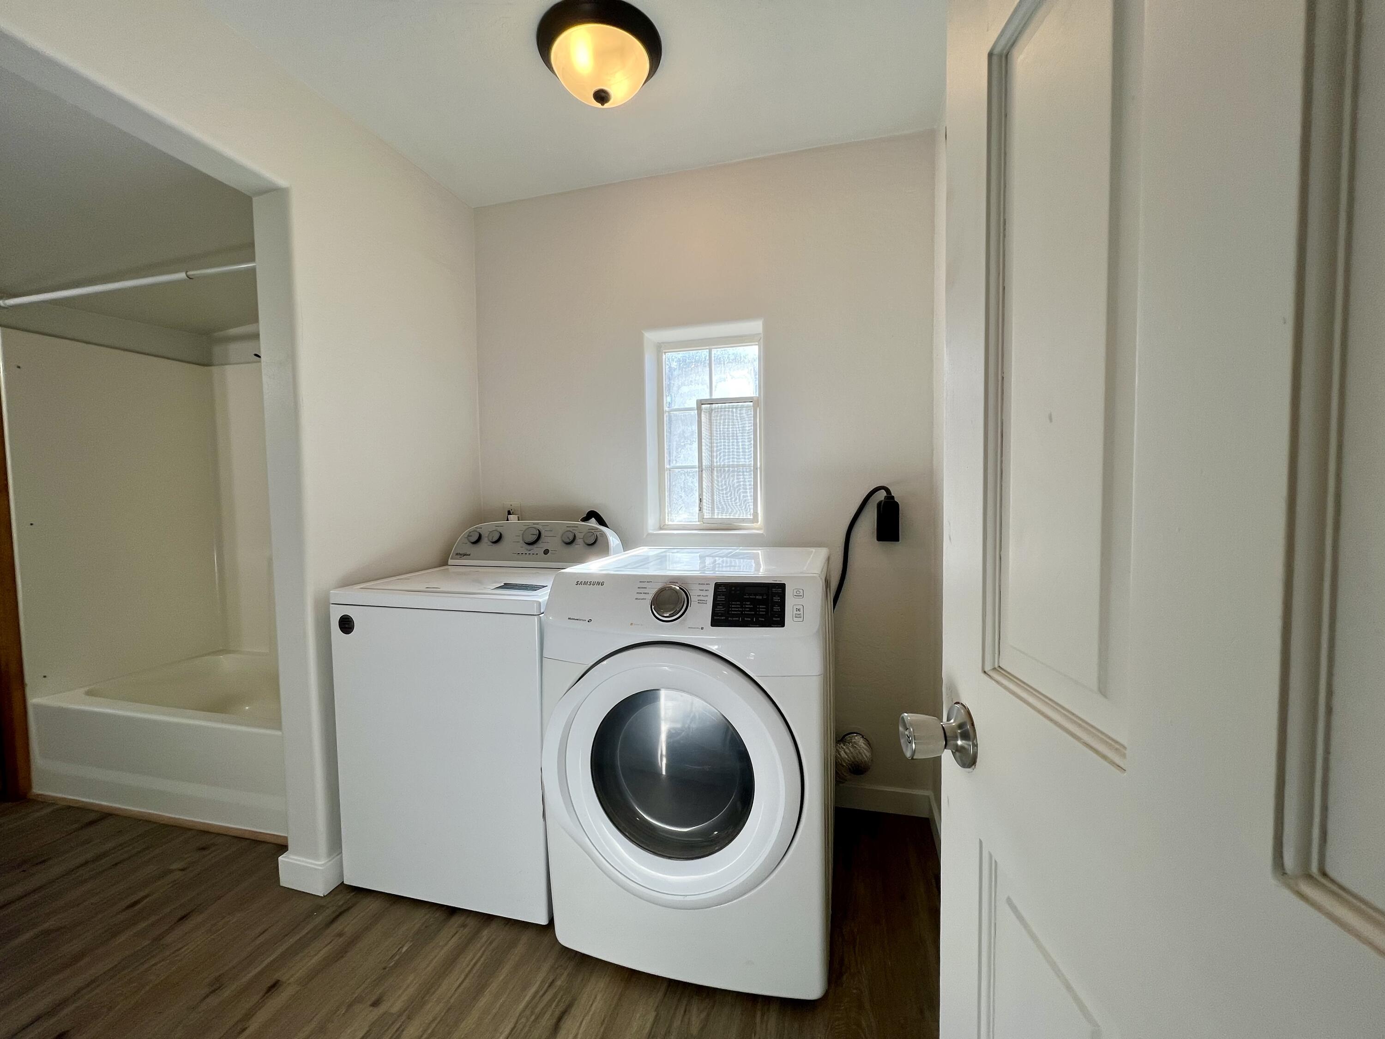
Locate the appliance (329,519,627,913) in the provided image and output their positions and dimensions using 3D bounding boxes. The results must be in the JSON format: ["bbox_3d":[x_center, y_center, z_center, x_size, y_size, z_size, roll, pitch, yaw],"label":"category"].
[{"bbox_3d":[-0.654,0.572,1.819,0.700,1.095,0.690,0,3,14],"label":"appliance"}]

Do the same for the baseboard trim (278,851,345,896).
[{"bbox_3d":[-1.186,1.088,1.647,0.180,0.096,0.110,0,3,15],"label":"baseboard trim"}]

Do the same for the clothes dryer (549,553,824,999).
[{"bbox_3d":[0.053,0.623,1.570,0.690,0.995,0.785,0,3,14],"label":"clothes dryer"}]

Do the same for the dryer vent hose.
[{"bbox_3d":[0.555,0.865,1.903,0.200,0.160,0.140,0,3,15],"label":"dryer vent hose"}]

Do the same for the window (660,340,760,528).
[{"bbox_3d":[0.077,-0.360,2.225,0.450,0.810,0.060,0,3,15],"label":"window"}]

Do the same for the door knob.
[{"bbox_3d":[0.262,0.234,0.562,0.058,0.073,0.073,-1,3,5],"label":"door knob"}]

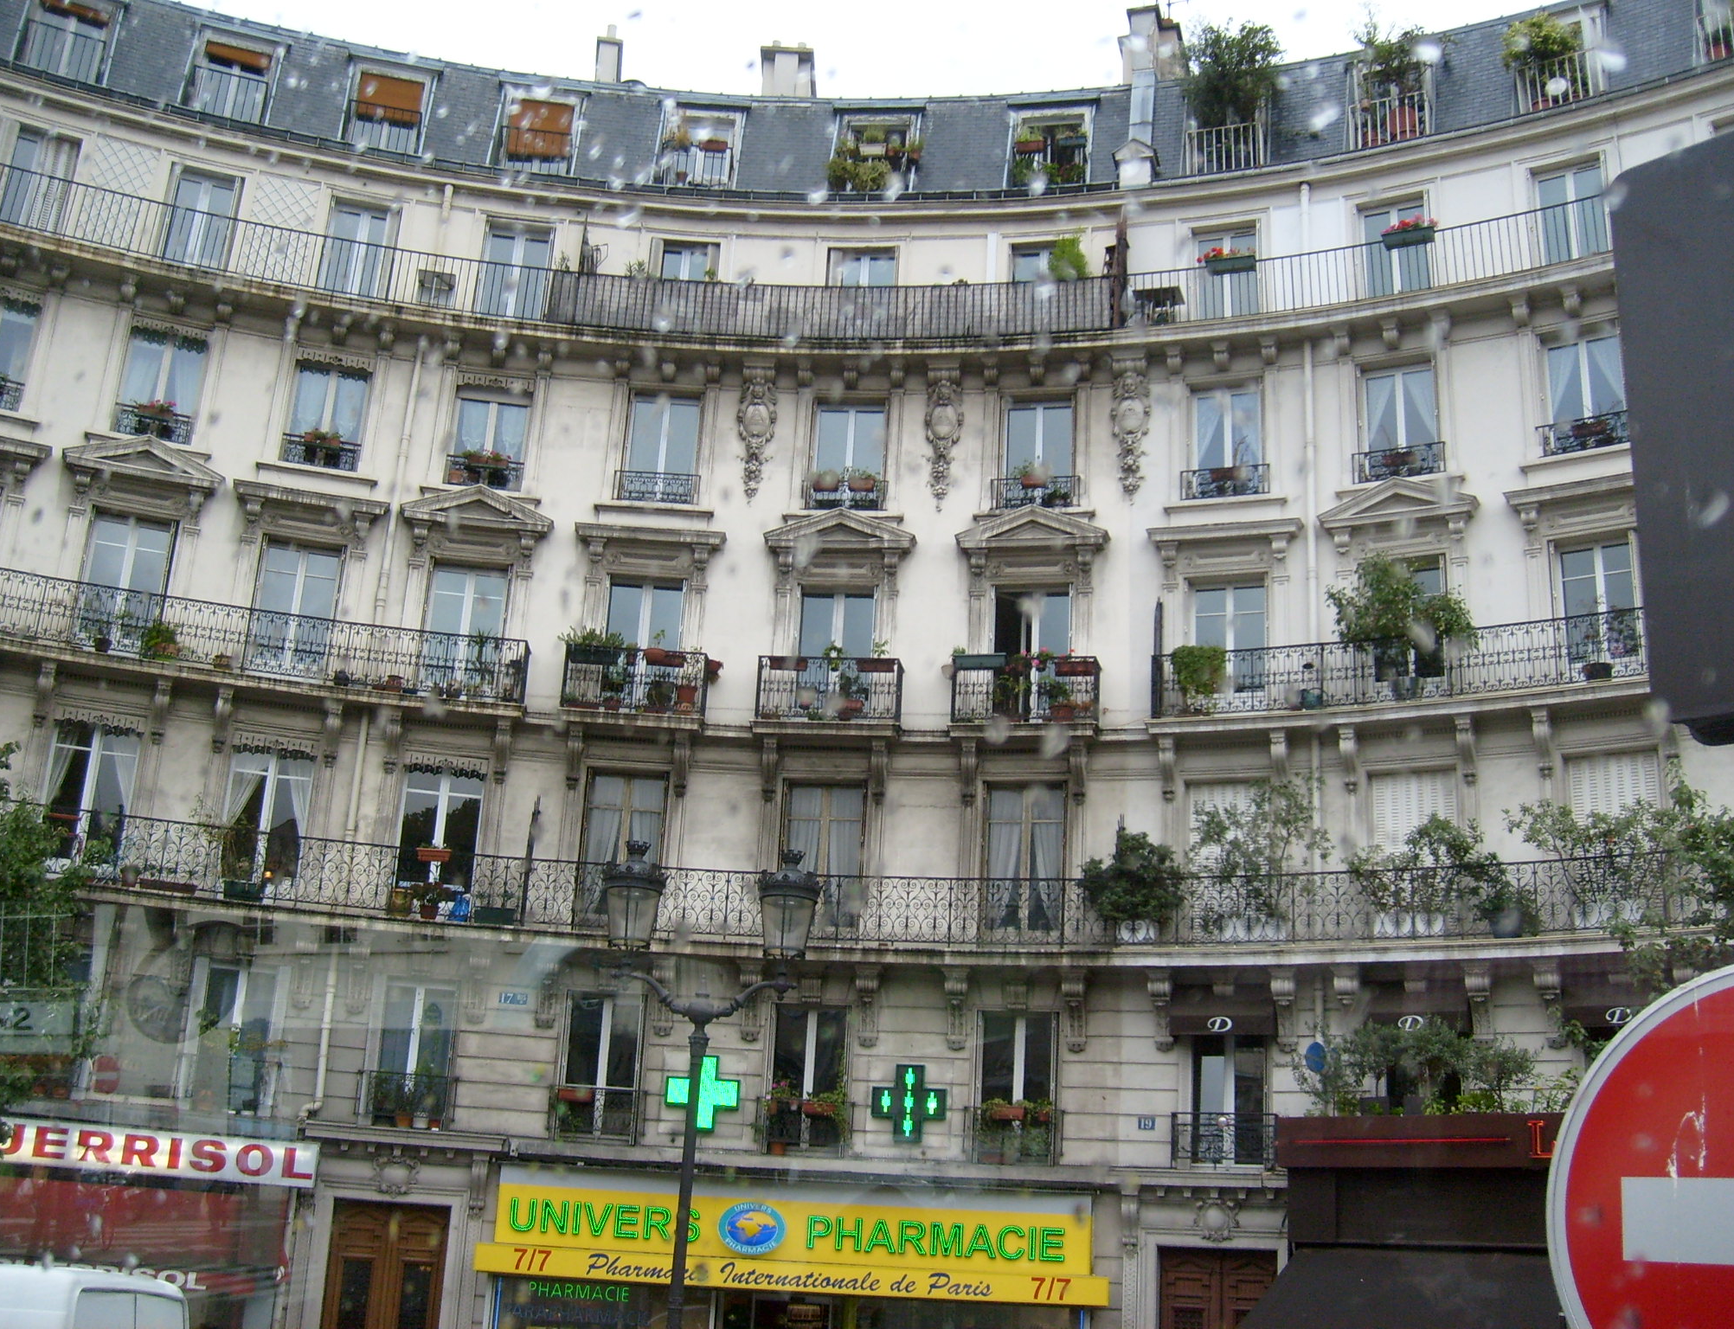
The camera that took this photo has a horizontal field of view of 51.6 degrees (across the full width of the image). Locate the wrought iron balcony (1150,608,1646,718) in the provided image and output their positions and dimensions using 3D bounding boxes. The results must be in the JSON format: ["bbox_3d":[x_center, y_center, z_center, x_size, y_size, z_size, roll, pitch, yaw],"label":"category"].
[{"bbox_3d":[7.191,0.119,24.194,6.556,0.914,0.983,-6,-21,24],"label":"wrought iron balcony"}]

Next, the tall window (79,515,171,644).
[{"bbox_3d":[-11.047,-1.237,26.679,1.230,2.150,0.200,10,-20,-20],"label":"tall window"}]

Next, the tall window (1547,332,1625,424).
[{"bbox_3d":[10.406,-3.940,25.904,1.080,1.720,0.200,-8,-21,30],"label":"tall window"}]

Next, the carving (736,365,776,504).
[{"bbox_3d":[-1.859,-3.841,30.111,0.653,2.444,0.280,3,-17,2],"label":"carving"}]

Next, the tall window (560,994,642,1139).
[{"bbox_3d":[-4.047,6.157,27.308,1.204,2.203,0.200,4,-17,-2],"label":"tall window"}]

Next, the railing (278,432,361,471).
[{"bbox_3d":[-8.669,-3.374,28.395,1.180,0.440,0.200,8,-19,-13],"label":"railing"}]

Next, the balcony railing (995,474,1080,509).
[{"bbox_3d":[2.577,-2.598,27.116,1.285,0.531,0.300,-1,-20,12],"label":"balcony railing"}]

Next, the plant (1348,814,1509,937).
[{"bbox_3d":[7.838,2.946,25.071,2.181,1.720,0.900,-6,-19,27],"label":"plant"}]

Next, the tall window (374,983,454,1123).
[{"bbox_3d":[-6.517,5.601,25.794,1.060,2.060,0.200,6,-19,-8],"label":"tall window"}]

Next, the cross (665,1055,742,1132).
[{"bbox_3d":[-2.260,5.903,24.684,1.039,1.047,0.200,2,-19,2],"label":"cross"}]

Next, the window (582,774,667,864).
[{"bbox_3d":[-3.546,2.655,26.225,1.183,2.147,0.200,4,-19,-2],"label":"window"}]

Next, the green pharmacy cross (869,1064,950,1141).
[{"bbox_3d":[0.612,6.317,25.808,1.100,1.100,0.200,0,-18,9],"label":"green pharmacy cross"}]

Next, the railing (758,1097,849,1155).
[{"bbox_3d":[-0.892,6.593,25.507,1.300,0.820,0.250,1,-19,5],"label":"railing"}]

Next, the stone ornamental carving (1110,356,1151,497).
[{"bbox_3d":[4.195,-3.801,28.547,0.600,2.330,0.220,-2,-19,16],"label":"stone ornamental carving"}]

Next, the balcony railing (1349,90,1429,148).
[{"bbox_3d":[8.448,-8.688,28.916,1.240,0.833,0.300,-6,-19,27],"label":"balcony railing"}]

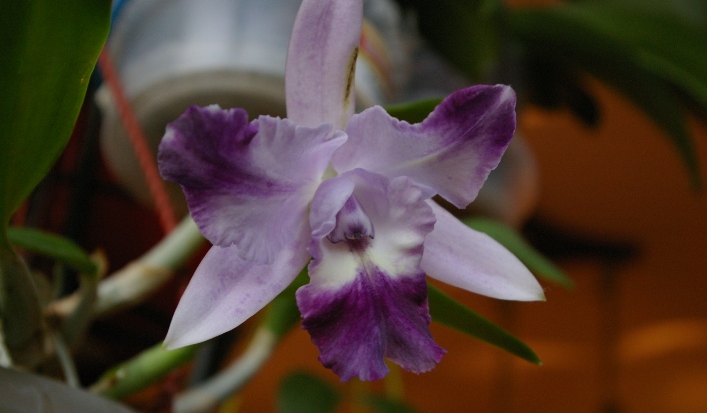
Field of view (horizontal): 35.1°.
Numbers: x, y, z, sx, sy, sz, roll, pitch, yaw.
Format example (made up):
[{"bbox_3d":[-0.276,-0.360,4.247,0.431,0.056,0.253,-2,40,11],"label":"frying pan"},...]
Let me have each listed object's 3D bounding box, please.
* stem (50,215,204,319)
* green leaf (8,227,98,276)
[{"bbox_3d":[-0.084,0.022,0.425,0.069,0.013,0.013,-29,0,8],"label":"stem"},{"bbox_3d":[-0.112,0.016,0.415,0.035,0.008,0.011,18,0,0],"label":"green leaf"}]

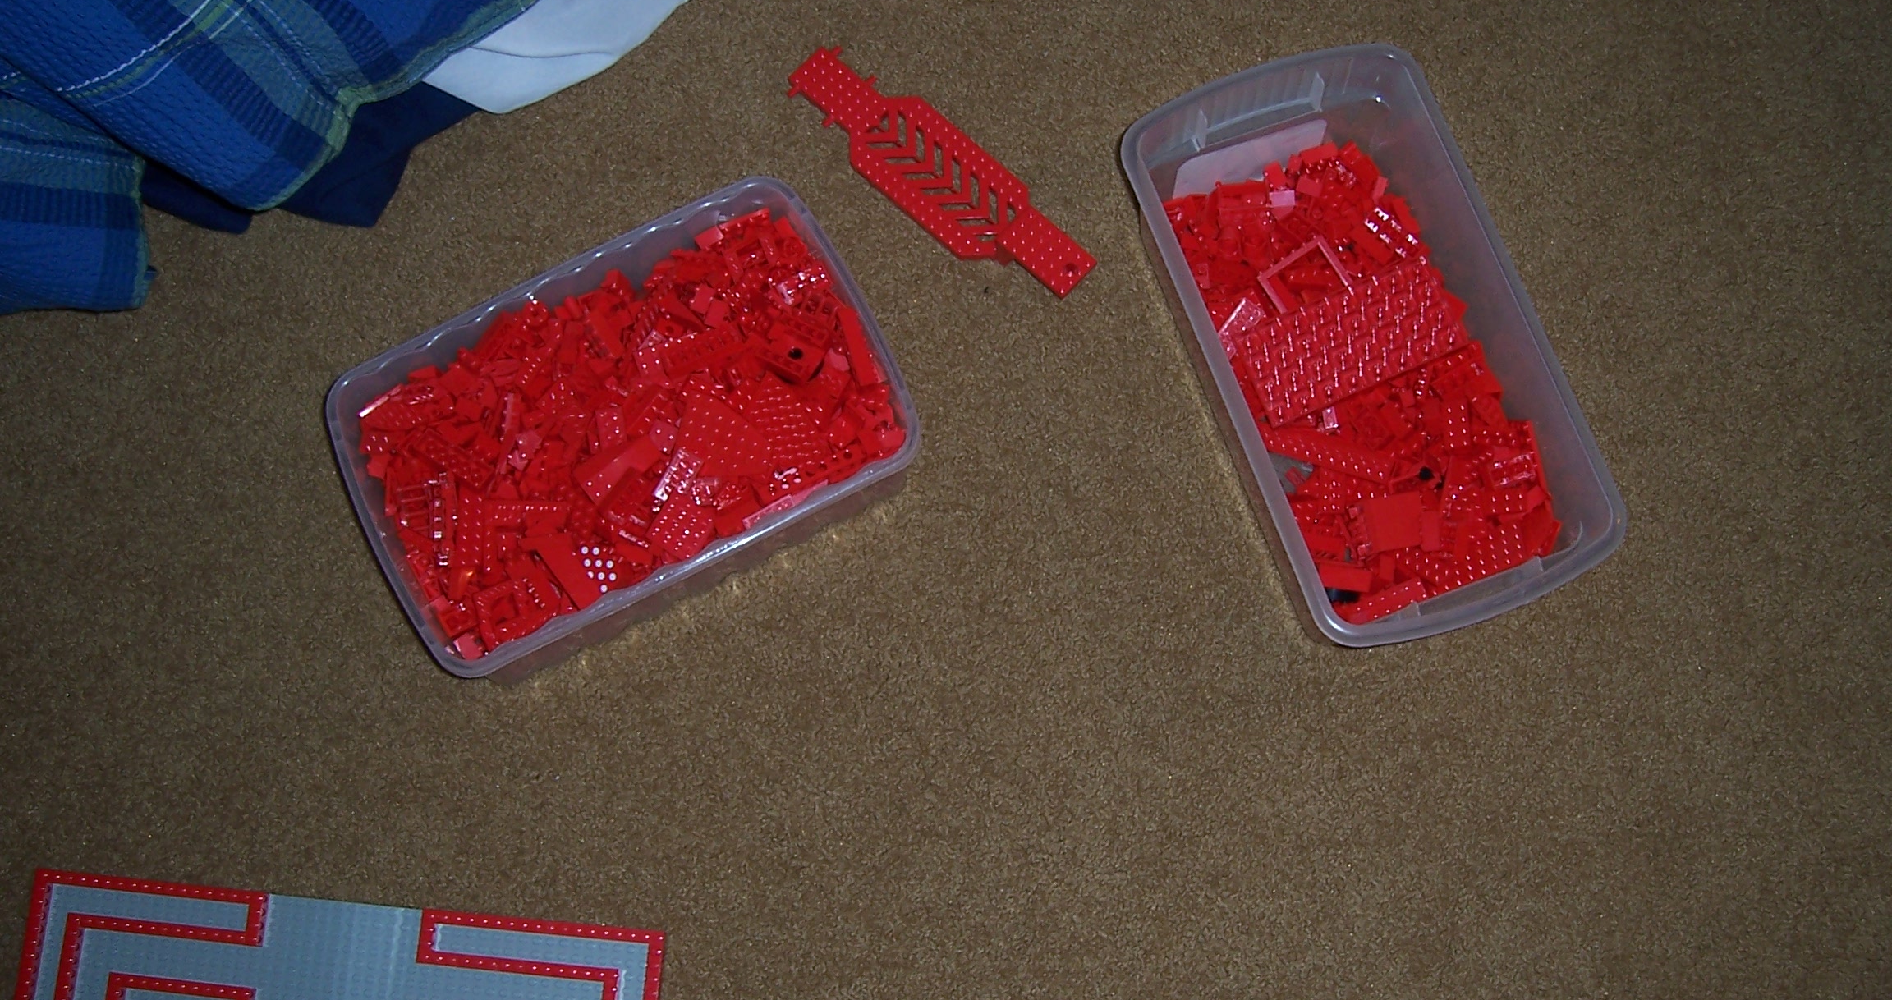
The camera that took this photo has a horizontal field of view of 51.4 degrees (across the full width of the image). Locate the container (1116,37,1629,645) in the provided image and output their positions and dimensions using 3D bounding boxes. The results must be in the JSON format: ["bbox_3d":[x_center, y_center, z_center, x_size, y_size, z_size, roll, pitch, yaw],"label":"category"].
[{"bbox_3d":[0.246,-0.084,1.184,0.197,0.115,0.361,-20,75,-5],"label":"container"}]

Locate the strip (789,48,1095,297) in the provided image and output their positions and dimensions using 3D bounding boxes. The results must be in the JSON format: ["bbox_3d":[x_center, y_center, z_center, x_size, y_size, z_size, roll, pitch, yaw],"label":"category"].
[{"bbox_3d":[-0.004,-0.209,1.259,0.240,0.033,0.064,42,78,10],"label":"strip"}]

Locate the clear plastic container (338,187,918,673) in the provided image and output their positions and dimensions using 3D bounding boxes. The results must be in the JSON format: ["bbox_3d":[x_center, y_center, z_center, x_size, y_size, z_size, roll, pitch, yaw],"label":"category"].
[{"bbox_3d":[-0.186,-0.033,1.173,0.308,0.108,0.204,-27,76,-7],"label":"clear plastic container"}]

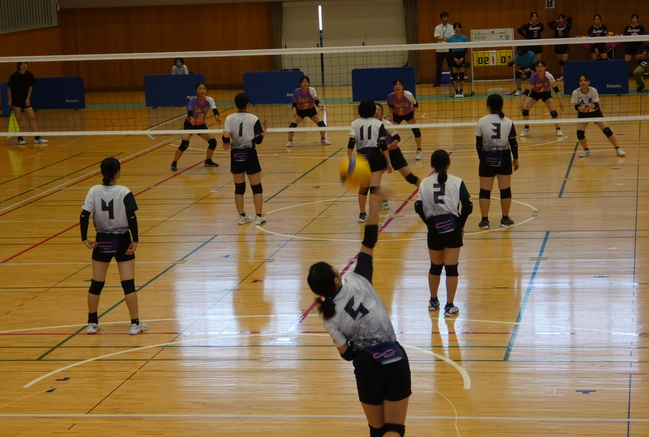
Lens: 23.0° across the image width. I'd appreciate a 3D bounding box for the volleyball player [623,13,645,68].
[{"bbox_3d":[7.324,-4.006,37.656,0.500,1.617,0.340,-1,9,10],"label":"volleyball player"}]

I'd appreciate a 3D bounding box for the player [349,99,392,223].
[{"bbox_3d":[0.590,-0.730,20.280,0.550,1.559,0.400,1,10,20],"label":"player"}]

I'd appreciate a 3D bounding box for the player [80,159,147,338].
[{"bbox_3d":[-1.993,0.248,14.913,0.600,1.633,0.400,-1,10,9],"label":"player"}]

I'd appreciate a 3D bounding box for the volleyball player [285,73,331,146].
[{"bbox_3d":[-0.311,-1.945,28.837,0.800,1.247,0.580,-2,9,2],"label":"volleyball player"}]

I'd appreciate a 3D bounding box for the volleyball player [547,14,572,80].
[{"bbox_3d":[5.814,-4.206,39.265,0.620,1.630,0.380,-1,9,12],"label":"volleyball player"}]

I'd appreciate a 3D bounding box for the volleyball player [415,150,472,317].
[{"bbox_3d":[1.132,0.129,15.021,0.540,1.532,0.450,-1,10,10],"label":"volleyball player"}]

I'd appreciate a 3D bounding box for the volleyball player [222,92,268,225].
[{"bbox_3d":[-1.024,-0.793,20.754,0.560,1.685,0.450,-1,10,13],"label":"volleyball player"}]

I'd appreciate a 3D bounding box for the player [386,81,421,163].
[{"bbox_3d":[1.270,-1.586,25.630,0.580,1.282,0.560,-2,9,2],"label":"player"}]

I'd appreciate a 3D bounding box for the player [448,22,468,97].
[{"bbox_3d":[3.057,-3.607,36.225,0.470,1.685,0.330,-2,9,7],"label":"player"}]

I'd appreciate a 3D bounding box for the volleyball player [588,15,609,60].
[{"bbox_3d":[6.717,-4.141,39.002,0.500,1.580,0.400,-1,9,8],"label":"volleyball player"}]

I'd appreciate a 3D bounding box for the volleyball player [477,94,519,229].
[{"bbox_3d":[2.122,-0.720,19.607,0.520,1.613,0.360,-1,10,10],"label":"volleyball player"}]

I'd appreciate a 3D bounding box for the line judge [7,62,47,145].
[{"bbox_3d":[-5.910,-2.300,31.483,0.620,1.620,0.500,-10,12,-37],"label":"line judge"}]

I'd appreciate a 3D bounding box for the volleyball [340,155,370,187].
[{"bbox_3d":[0.200,-0.311,10.500,0.203,0.203,0.203,-1,9,12],"label":"volleyball"}]

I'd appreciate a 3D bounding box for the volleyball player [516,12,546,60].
[{"bbox_3d":[5.141,-4.233,39.394,0.660,1.705,0.360,-2,9,6],"label":"volleyball player"}]

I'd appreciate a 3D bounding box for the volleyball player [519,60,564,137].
[{"bbox_3d":[3.810,-2.111,27.983,0.760,1.324,0.560,-2,9,6],"label":"volleyball player"}]

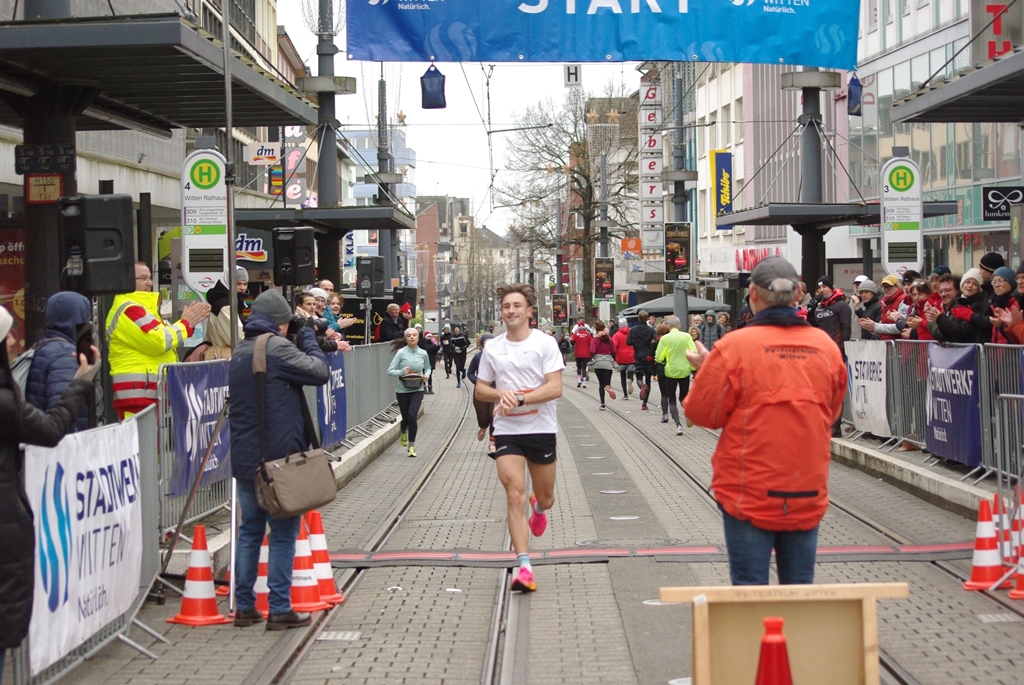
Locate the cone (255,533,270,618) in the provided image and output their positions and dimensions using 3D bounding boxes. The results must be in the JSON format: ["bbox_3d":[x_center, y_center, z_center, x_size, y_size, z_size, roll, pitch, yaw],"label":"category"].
[{"bbox_3d":[-1.334,1.202,12.420,0.285,0.500,0.285,-1,0,45],"label":"cone"}]

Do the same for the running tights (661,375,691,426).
[{"bbox_3d":[2.381,0.825,33.800,0.420,0.780,0.500,-1,0,0],"label":"running tights"}]

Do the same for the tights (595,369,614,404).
[{"bbox_3d":[1.724,0.801,43.500,0.380,0.740,0.450,-1,0,0],"label":"tights"}]

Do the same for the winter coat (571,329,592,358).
[{"bbox_3d":[1.771,0.025,59.500,0.550,0.750,0.350,-1,0,0],"label":"winter coat"}]

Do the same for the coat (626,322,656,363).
[{"bbox_3d":[2.385,0.037,43.000,0.560,0.780,0.360,-1,0,3],"label":"coat"}]

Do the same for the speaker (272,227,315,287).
[{"bbox_3d":[-2.368,-0.943,25.300,0.370,0.625,0.340,-1,0,24],"label":"speaker"}]

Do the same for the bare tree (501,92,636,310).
[{"bbox_3d":[2.541,-5.217,105.000,6.400,12.400,6.400,-1,0,0],"label":"bare tree"}]

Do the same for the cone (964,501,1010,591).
[{"bbox_3d":[2.732,1.148,13.400,0.275,0.495,0.275,-1,0,0],"label":"cone"}]

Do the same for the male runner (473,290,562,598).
[{"bbox_3d":[0.044,0.546,13.700,0.530,1.770,0.800,-1,0,0],"label":"male runner"}]

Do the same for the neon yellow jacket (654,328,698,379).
[{"bbox_3d":[2.367,0.158,33.600,0.610,0.720,0.380,-1,0,-3],"label":"neon yellow jacket"}]

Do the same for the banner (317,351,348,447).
[{"bbox_3d":[-1.860,0.585,24.400,0.080,0.950,2.800,-1,0,1],"label":"banner"}]

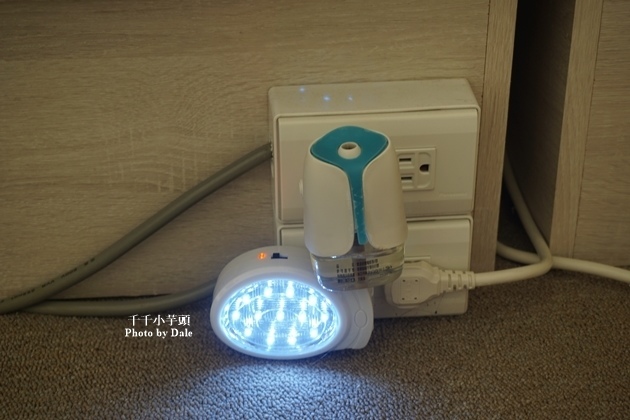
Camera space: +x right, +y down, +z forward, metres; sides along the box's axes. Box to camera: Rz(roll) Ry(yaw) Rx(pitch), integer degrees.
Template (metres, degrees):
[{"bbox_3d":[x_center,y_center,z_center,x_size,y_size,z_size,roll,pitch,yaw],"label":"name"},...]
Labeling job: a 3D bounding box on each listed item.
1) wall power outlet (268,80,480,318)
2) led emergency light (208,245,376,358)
[{"bbox_3d":[0.036,-0.003,0.661,0.122,0.146,0.043,-3,29,-3],"label":"wall power outlet"},{"bbox_3d":[-0.012,0.047,0.627,0.096,0.081,0.046,-1,45,0],"label":"led emergency light"}]

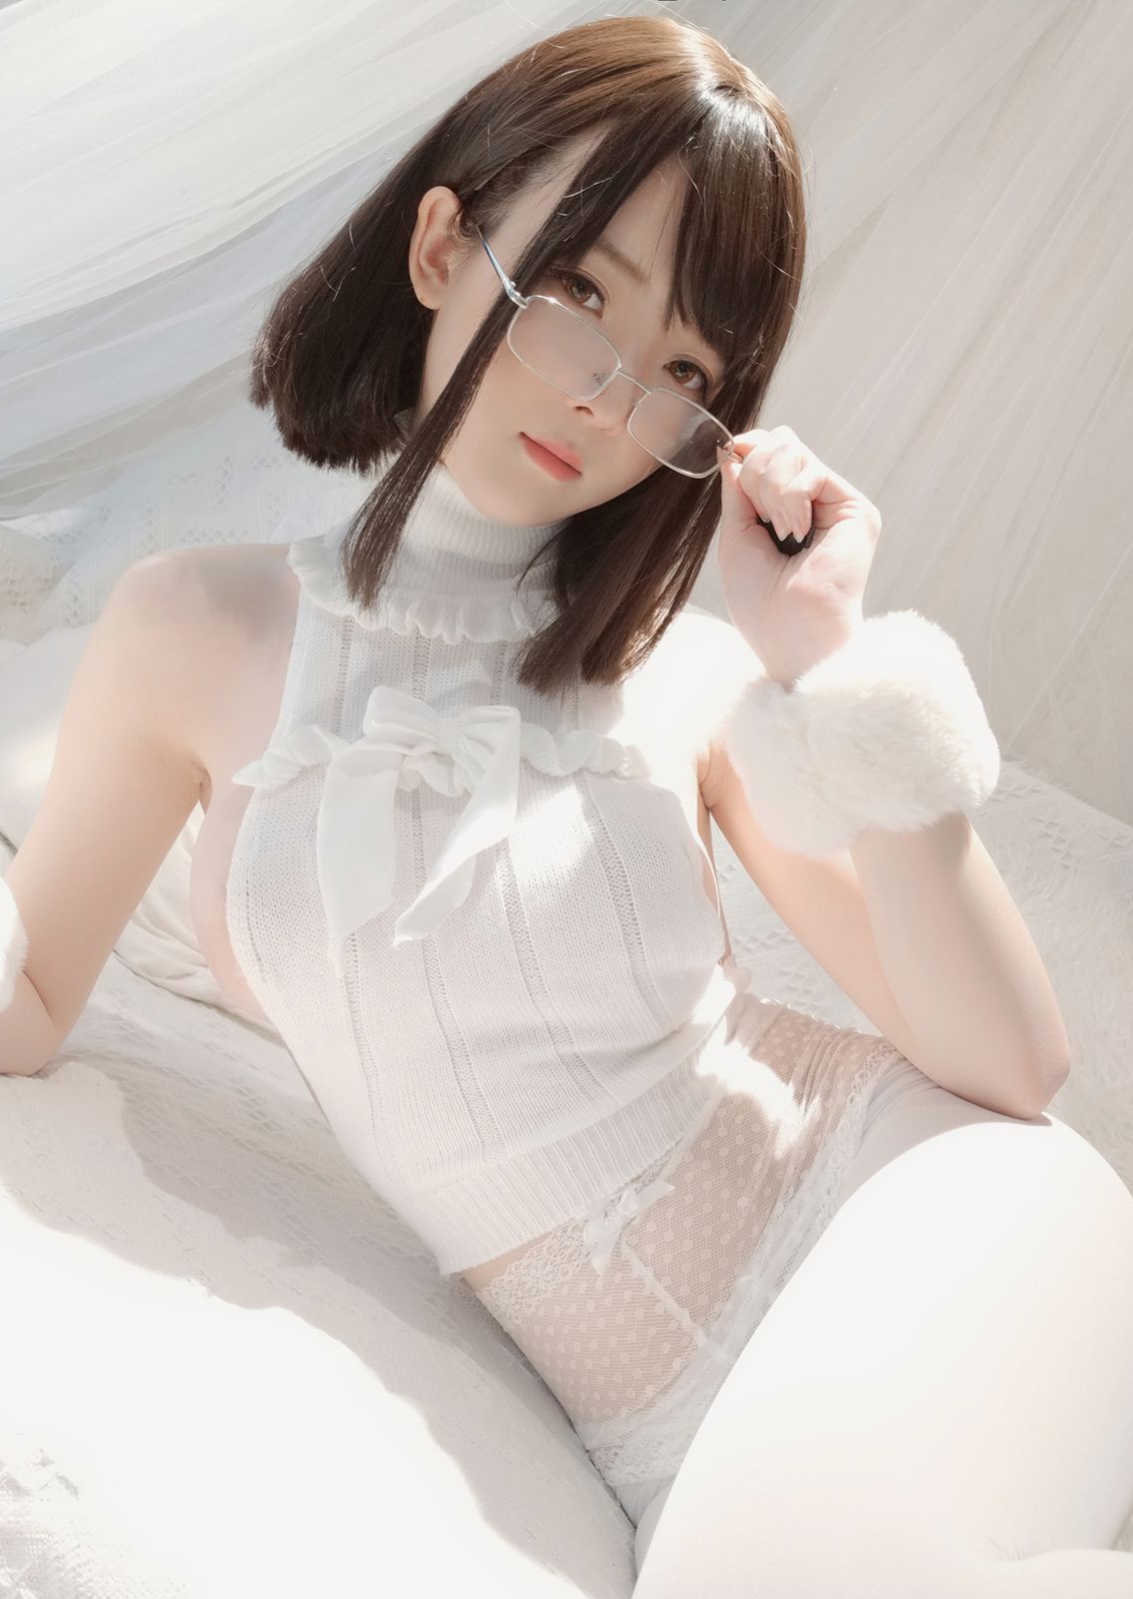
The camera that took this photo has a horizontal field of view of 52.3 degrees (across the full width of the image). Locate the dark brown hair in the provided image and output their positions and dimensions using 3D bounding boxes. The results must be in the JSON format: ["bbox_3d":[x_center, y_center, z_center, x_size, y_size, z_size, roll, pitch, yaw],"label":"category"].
[{"bbox_3d":[-0.018,-0.236,0.616,0.210,0.315,0.230,17,28,-27],"label":"dark brown hair"}]

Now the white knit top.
[{"bbox_3d":[-0.049,0.038,0.697,0.285,0.440,0.210,-12,4,-6],"label":"white knit top"}]

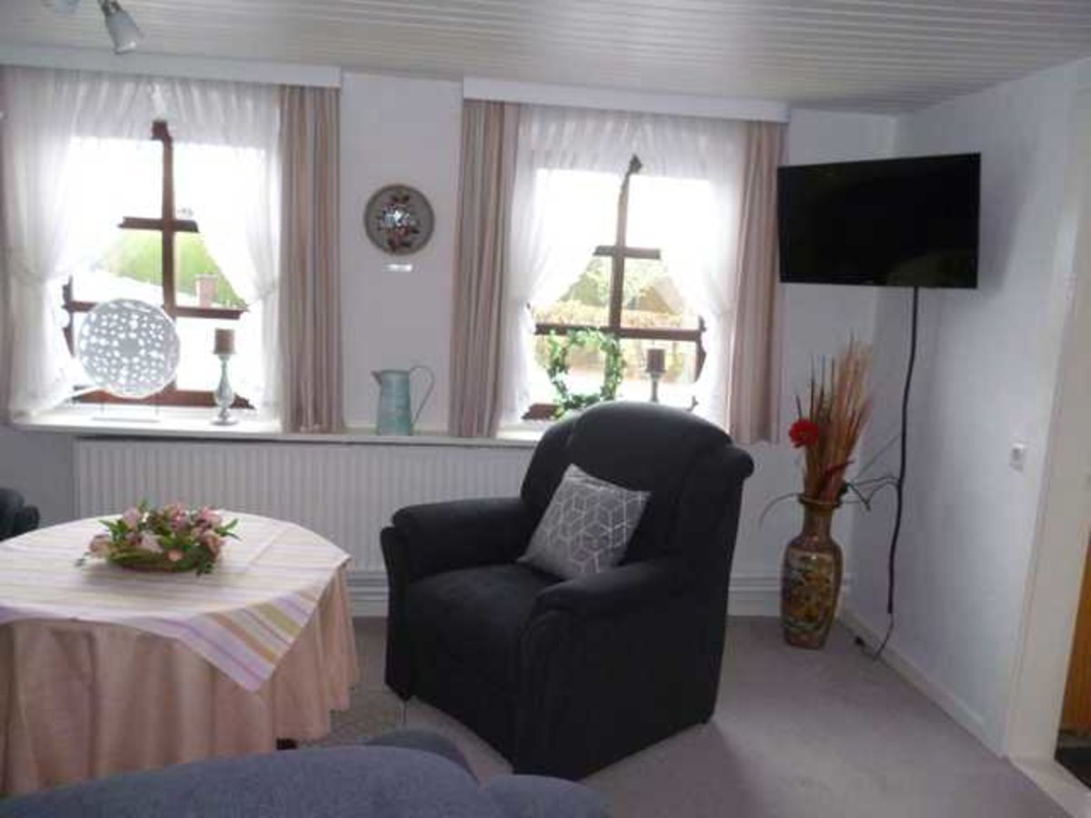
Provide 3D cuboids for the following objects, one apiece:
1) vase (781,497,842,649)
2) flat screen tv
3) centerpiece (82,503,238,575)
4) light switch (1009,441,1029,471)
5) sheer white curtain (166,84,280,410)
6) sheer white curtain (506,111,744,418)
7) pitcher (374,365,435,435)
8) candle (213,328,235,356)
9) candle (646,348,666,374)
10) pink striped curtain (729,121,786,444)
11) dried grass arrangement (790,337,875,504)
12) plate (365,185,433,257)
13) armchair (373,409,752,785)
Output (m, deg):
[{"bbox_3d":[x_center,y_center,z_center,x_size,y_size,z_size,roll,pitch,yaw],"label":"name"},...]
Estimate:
[{"bbox_3d":[1.143,0.709,3.783,0.250,0.620,0.250,1,9,-8],"label":"vase"},{"bbox_3d":[1.170,-0.660,3.137,0.060,0.435,0.733,-20,21,-41],"label":"flat screen tv"},{"bbox_3d":[-1.212,0.387,2.806,0.440,0.158,0.340,1,9,-8],"label":"centerpiece"},{"bbox_3d":[1.543,0.154,2.906,0.020,0.082,0.080,1,9,-8],"label":"light switch"},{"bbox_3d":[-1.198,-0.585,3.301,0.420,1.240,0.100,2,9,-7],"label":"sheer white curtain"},{"bbox_3d":[0.327,-0.546,3.654,0.986,1.318,0.090,1,9,-8],"label":"sheer white curtain"},{"bbox_3d":[-0.573,-0.040,3.552,0.246,0.274,0.155,1,9,-8],"label":"pitcher"},{"bbox_3d":[-1.258,-0.263,3.455,0.072,0.098,0.072,2,9,-7],"label":"candle"},{"bbox_3d":[0.462,-0.195,3.633,0.072,0.098,0.072,2,9,-7],"label":"candle"},{"bbox_3d":[0.864,-0.485,3.522,0.220,1.260,0.100,2,9,-7],"label":"pink striped curtain"},{"bbox_3d":[1.187,0.060,3.670,0.336,0.680,0.280,1,9,-8],"label":"dried grass arrangement"},{"bbox_3d":[-0.558,-0.726,3.379,0.262,0.262,0.030,2,9,-7],"label":"plate"},{"bbox_3d":[0.049,0.497,2.995,0.926,1.004,0.887,-5,12,-41],"label":"armchair"}]

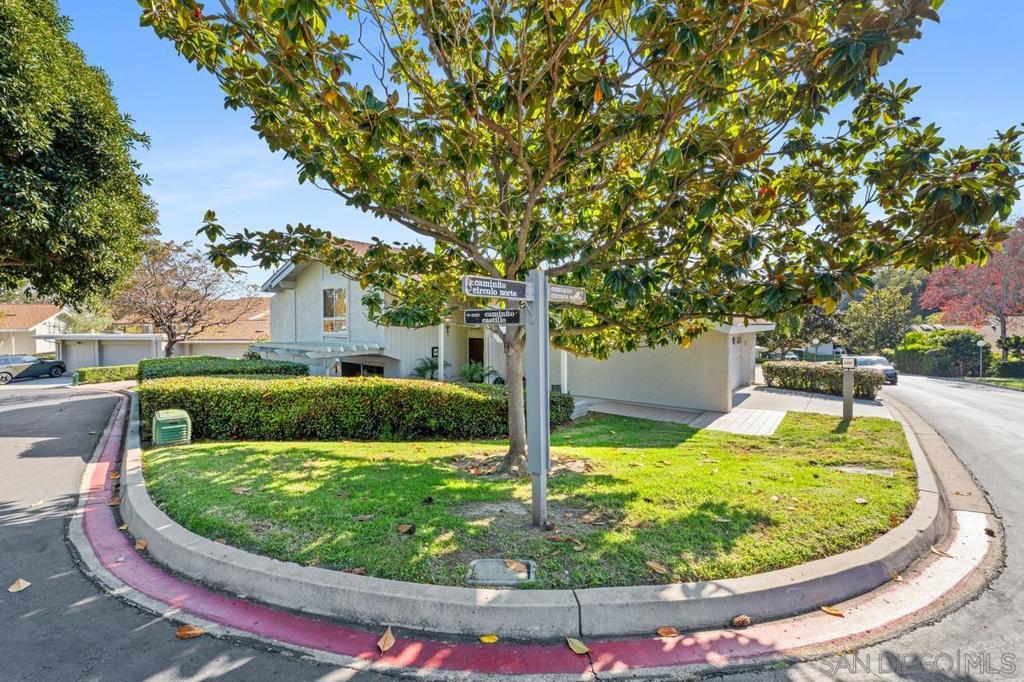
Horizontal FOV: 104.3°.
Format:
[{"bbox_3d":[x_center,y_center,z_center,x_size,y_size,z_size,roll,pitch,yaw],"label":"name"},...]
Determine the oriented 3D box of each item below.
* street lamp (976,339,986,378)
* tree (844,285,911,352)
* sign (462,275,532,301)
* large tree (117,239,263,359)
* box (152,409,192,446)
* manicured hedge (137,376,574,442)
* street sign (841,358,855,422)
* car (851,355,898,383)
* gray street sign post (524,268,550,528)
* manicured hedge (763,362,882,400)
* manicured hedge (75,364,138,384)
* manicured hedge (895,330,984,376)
[{"bbox_3d":[27.900,1.100,23.700,0.360,2.300,0.360,-1,1,-41],"label":"street lamp"},{"bbox_3d":[30.200,-1.300,33.000,4.600,6.500,4.600,1,1,42],"label":"tree"},{"bbox_3d":[-0.083,-0.458,3.480,0.780,0.165,0.060,-1,1,-44],"label":"sign"},{"bbox_3d":[-20.000,-1.700,24.500,7.400,7.900,7.000,-1,1,-39],"label":"large tree"},{"bbox_3d":[-5.979,1.515,7.025,0.500,0.540,0.470,-1,2,-37],"label":"box"},{"bbox_3d":[-2.800,1.270,7.850,7.900,0.970,1.650,0,1,-3],"label":"manicured hedge"},{"bbox_3d":[8.019,1.133,9.498,0.240,1.487,0.180,1,2,41],"label":"street sign"},{"bbox_3d":[21.100,1.626,23.545,1.850,1.500,4.600,1,2,36],"label":"car"},{"bbox_3d":[0.243,0.520,3.640,0.150,2.345,0.140,-1,2,-38],"label":"gray street sign post"},{"bbox_3d":[12.220,1.519,15.990,0.880,1.070,4.000,-1,2,-26],"label":"manicured hedge"},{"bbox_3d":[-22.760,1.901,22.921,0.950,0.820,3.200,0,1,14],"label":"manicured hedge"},{"bbox_3d":[28.100,0.760,26.100,2.100,2.800,4.800,0,1,-26],"label":"manicured hedge"}]

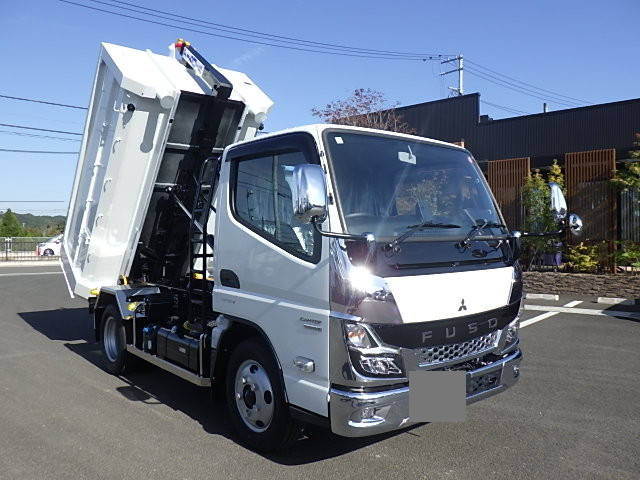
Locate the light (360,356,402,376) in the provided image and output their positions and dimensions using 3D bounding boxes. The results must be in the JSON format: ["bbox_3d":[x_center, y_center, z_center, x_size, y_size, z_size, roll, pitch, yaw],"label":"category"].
[{"bbox_3d":[0.286,0.629,2.615,0.220,0.112,0.115,-1,0,-28],"label":"light"}]

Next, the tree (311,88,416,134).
[{"bbox_3d":[1.319,-1.820,15.992,3.100,5.600,3.100,-1,0,43],"label":"tree"}]

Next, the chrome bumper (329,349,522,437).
[{"bbox_3d":[0.768,0.837,2.990,1.690,0.245,0.250,-1,0,-40],"label":"chrome bumper"}]

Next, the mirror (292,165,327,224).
[{"bbox_3d":[-0.039,-0.206,2.234,0.165,0.265,0.090,-1,0,-32],"label":"mirror"}]

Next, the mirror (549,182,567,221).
[{"bbox_3d":[1.666,-0.268,3.623,0.090,0.265,0.165,-1,0,42],"label":"mirror"}]

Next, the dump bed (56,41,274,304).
[{"bbox_3d":[-1.778,-0.522,6.016,1.680,2.870,1.190,-1,39,-40],"label":"dump bed"}]

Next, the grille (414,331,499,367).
[{"bbox_3d":[0.797,0.607,2.950,0.770,0.120,0.080,-1,0,-40],"label":"grille"}]

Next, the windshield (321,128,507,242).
[{"bbox_3d":[0.658,-0.338,3.097,1.500,0.660,0.160,-1,-24,-40],"label":"windshield"}]

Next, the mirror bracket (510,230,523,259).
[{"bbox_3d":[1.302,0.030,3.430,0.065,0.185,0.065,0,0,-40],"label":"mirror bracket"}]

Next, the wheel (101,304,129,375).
[{"bbox_3d":[-1.981,0.979,5.143,0.200,0.695,0.695,-1,0,-40],"label":"wheel"}]

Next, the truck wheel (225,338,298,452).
[{"bbox_3d":[-0.346,0.964,3.251,0.200,0.695,0.695,-1,0,-40],"label":"truck wheel"}]

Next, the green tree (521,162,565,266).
[{"bbox_3d":[5.243,-0.601,12.200,0.950,2.400,0.900,-1,0,43],"label":"green tree"}]

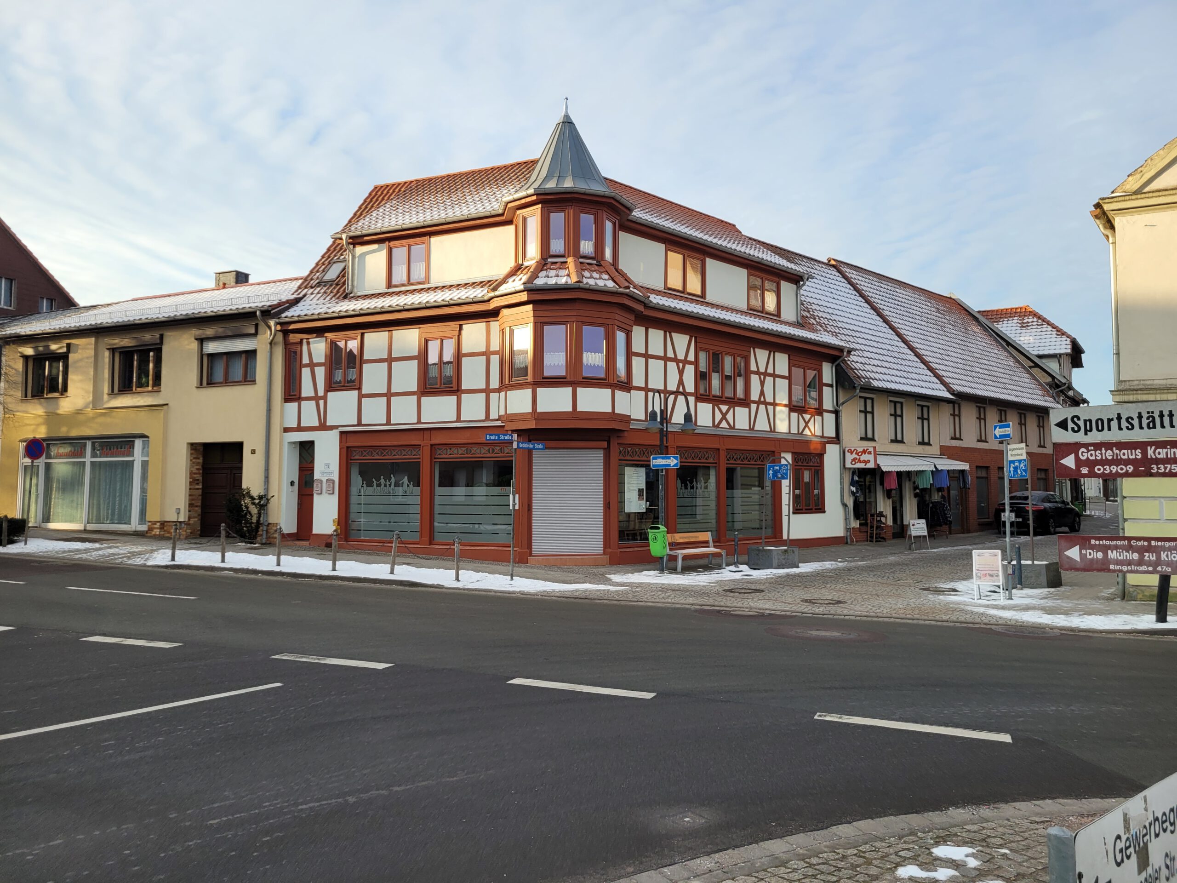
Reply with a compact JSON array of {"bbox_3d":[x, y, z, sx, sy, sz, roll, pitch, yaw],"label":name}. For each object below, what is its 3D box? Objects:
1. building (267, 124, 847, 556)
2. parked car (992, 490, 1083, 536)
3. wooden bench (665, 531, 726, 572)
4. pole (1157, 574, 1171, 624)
[{"bbox_3d":[0.072,-2.660,27.805,18.625,12.100,11.200,1,-3,-11],"label":"building"},{"bbox_3d":[18.591,2.892,36.449,4.840,1.670,1.960,3,-4,-45],"label":"parked car"},{"bbox_3d":[2.563,2.669,21.548,1.850,0.840,0.540,3,-4,-43],"label":"wooden bench"},{"bbox_3d":[8.375,2.156,12.854,0.140,0.920,0.140,7,-3,0],"label":"pole"}]

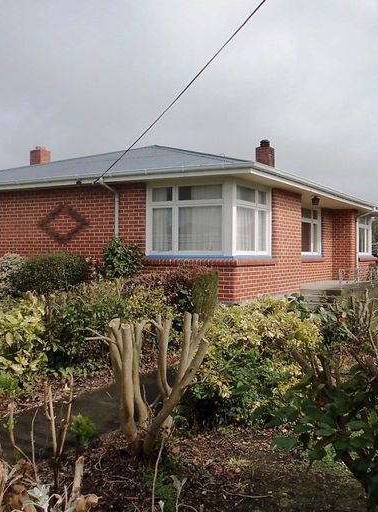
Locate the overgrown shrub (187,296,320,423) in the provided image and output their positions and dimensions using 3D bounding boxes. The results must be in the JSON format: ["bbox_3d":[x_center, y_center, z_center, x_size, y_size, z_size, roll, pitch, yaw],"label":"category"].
[{"bbox_3d":[0.595,0.822,5.095,1.150,0.970,1.050,0,1,0],"label":"overgrown shrub"}]

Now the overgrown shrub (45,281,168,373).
[{"bbox_3d":[-0.948,0.804,6.995,0.850,0.950,1.600,1,1,29],"label":"overgrown shrub"}]

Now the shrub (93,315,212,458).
[{"bbox_3d":[-0.265,0.831,3.945,0.840,0.970,0.650,0,1,0],"label":"shrub"}]

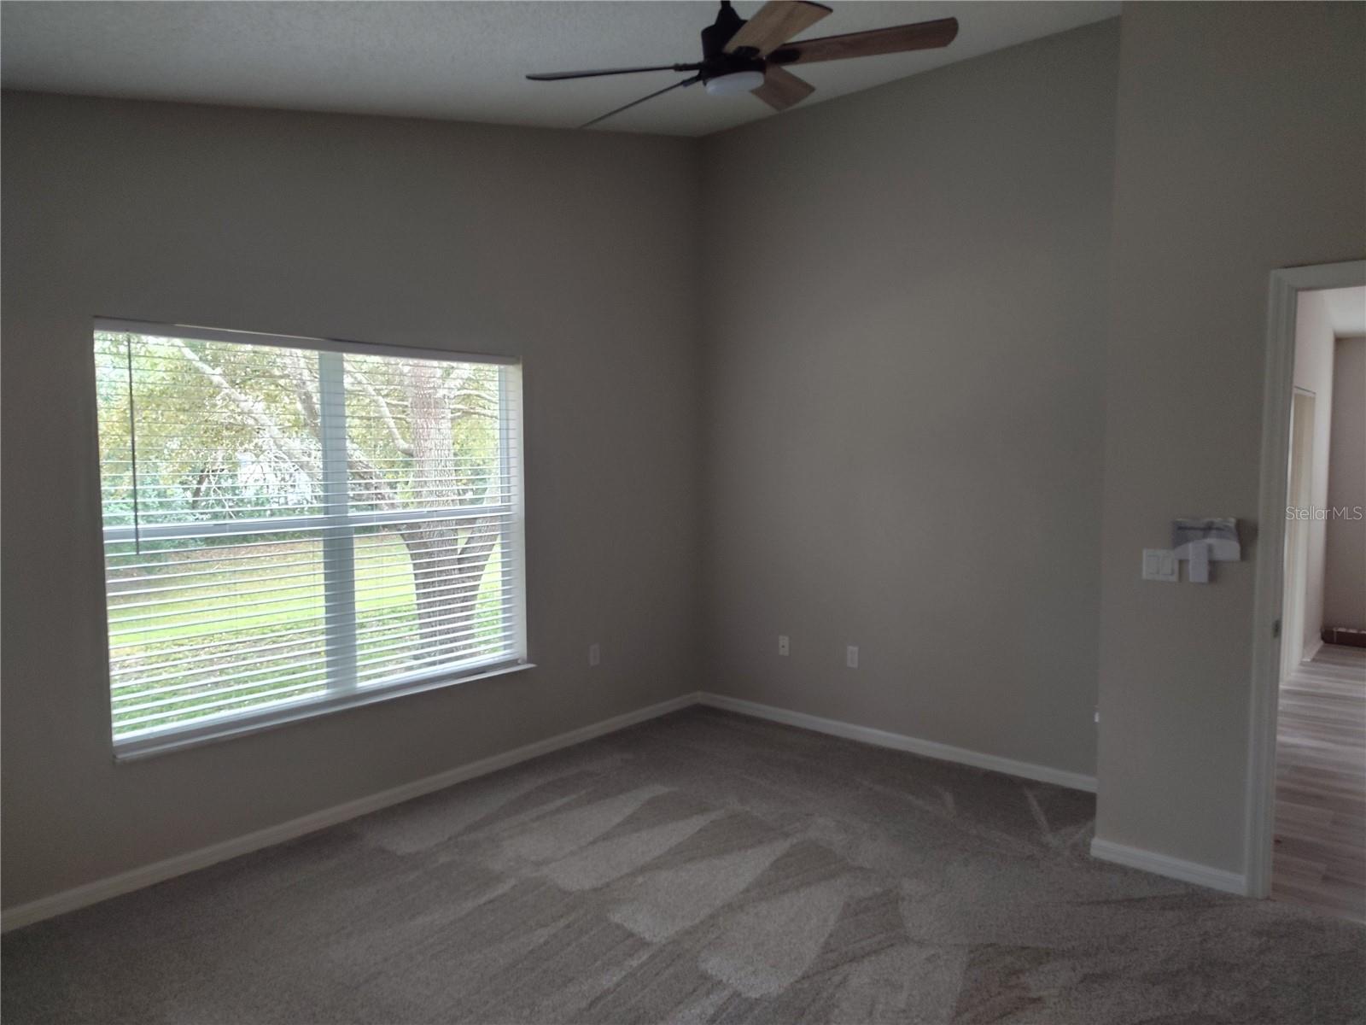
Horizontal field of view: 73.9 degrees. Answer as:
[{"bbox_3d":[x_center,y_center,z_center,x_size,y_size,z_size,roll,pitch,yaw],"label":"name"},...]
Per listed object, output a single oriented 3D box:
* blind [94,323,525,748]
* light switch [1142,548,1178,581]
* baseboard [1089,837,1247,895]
[{"bbox_3d":[-1.409,0.039,3.814,0.062,1.485,1.815,3,5,40],"label":"blind"},{"bbox_3d":[1.717,0.190,3.264,0.116,0.115,0.010,3,5,40],"label":"light switch"},{"bbox_3d":[1.753,1.284,3.303,0.504,0.070,0.014,3,5,40],"label":"baseboard"}]

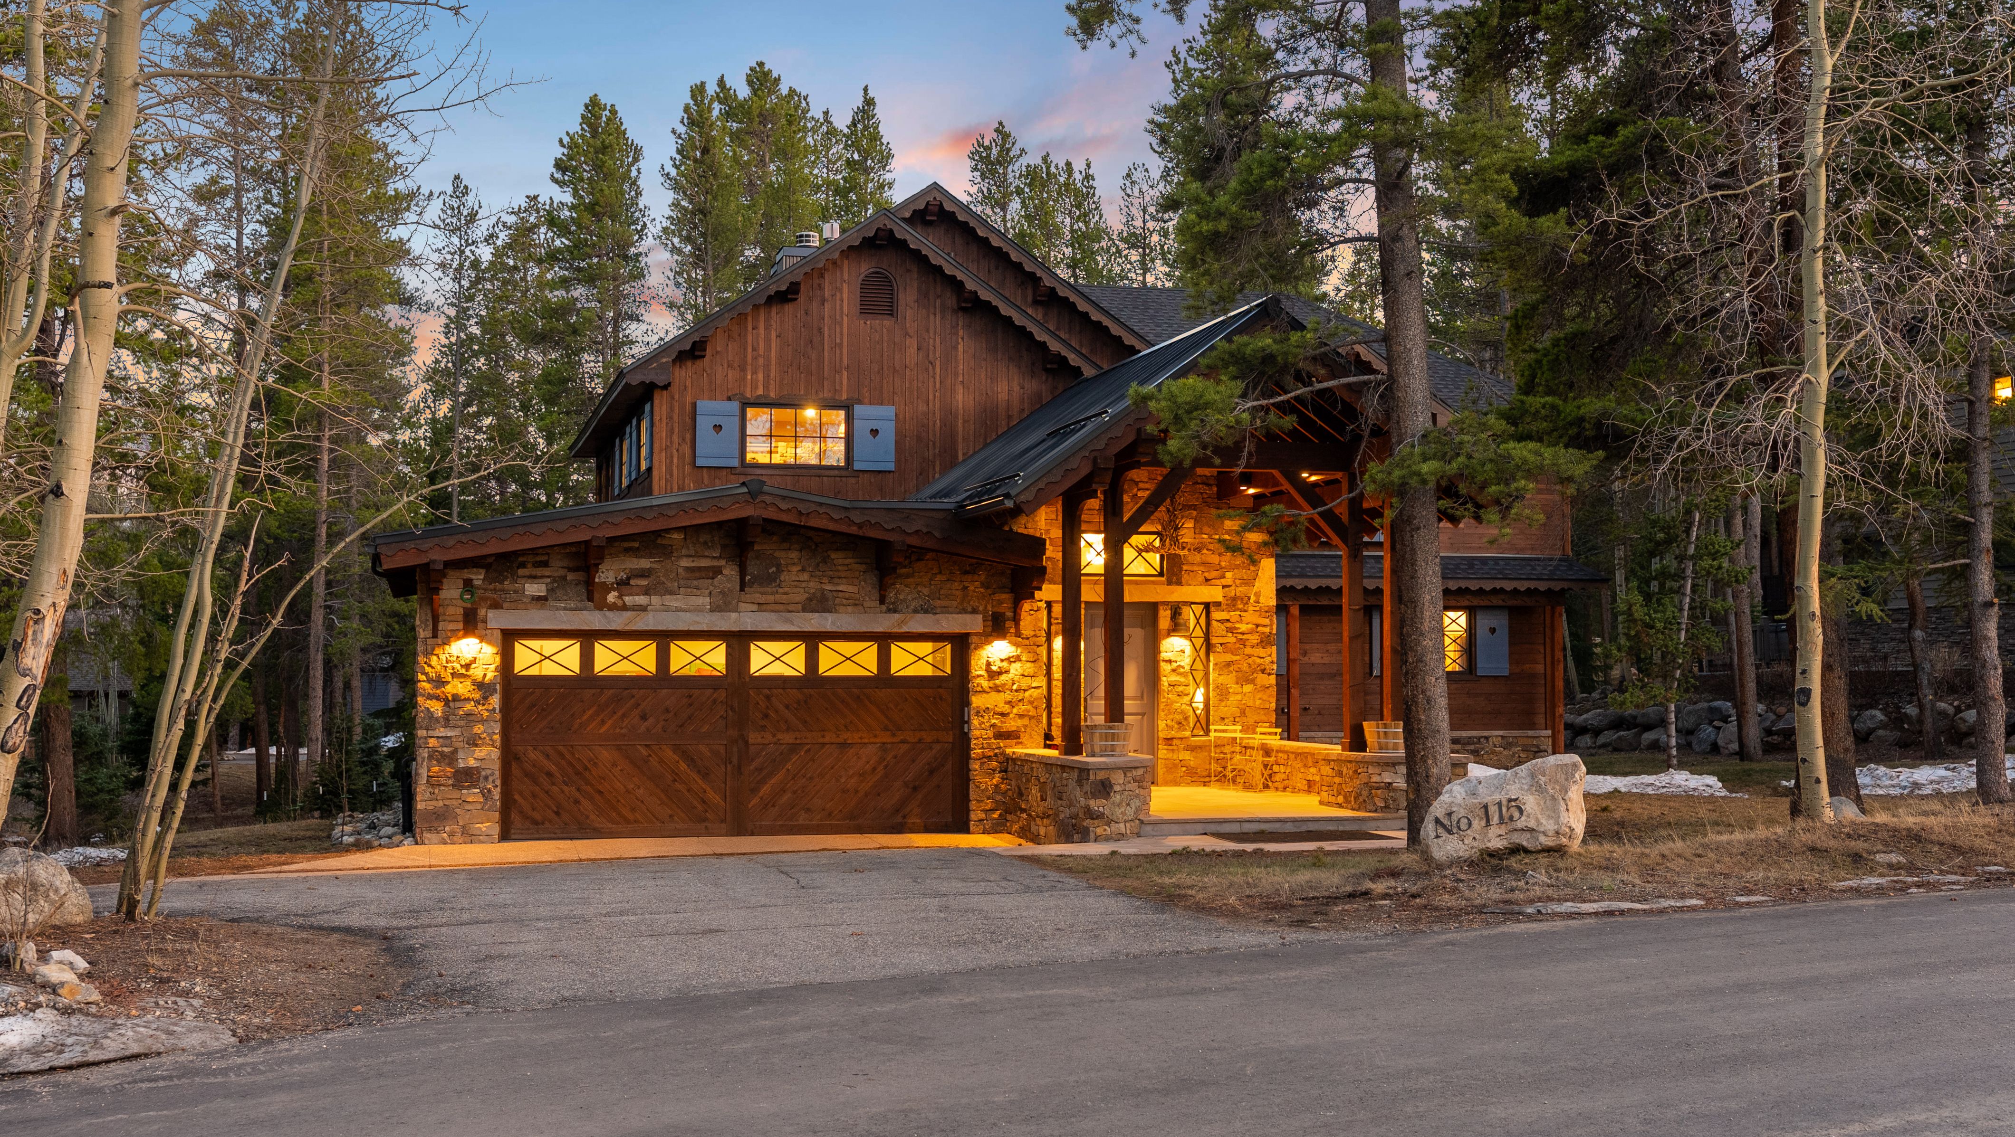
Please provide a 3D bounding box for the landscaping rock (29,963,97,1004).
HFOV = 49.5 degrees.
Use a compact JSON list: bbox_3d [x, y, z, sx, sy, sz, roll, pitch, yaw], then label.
[{"bbox_3d":[-4.454,1.944,10.226,0.280,0.165,0.210,0,-2,0],"label":"landscaping rock"}]

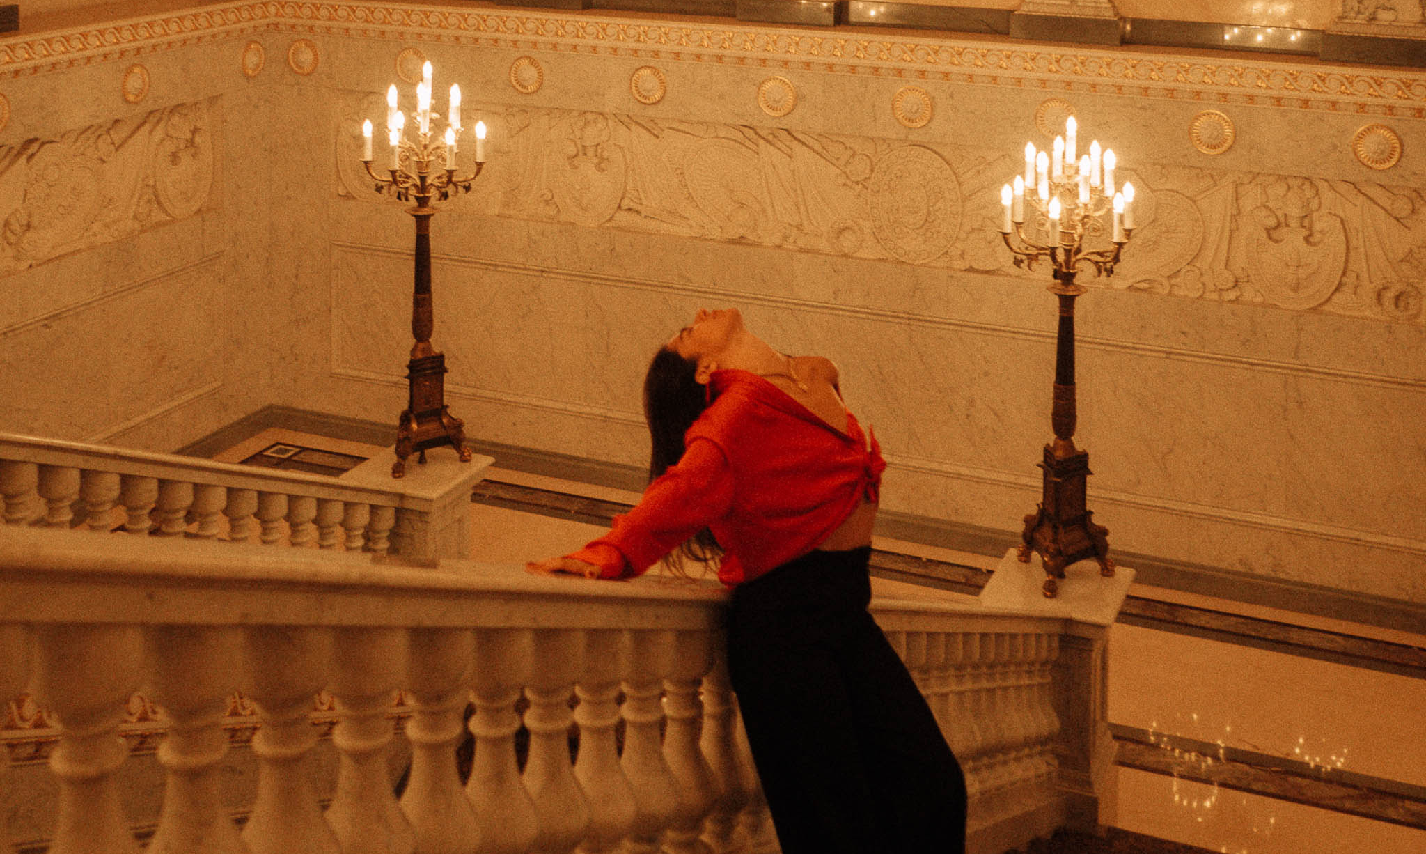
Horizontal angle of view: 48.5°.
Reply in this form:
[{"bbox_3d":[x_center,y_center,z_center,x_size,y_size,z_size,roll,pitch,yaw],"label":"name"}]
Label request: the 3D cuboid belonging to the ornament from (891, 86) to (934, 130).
[{"bbox_3d":[1.063,-1.700,8.420,0.228,0.230,0.045,5,14,22],"label":"ornament"}]

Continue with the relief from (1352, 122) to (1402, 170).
[{"bbox_3d":[3.186,-1.351,7.600,0.228,0.230,0.045,5,14,22],"label":"relief"}]

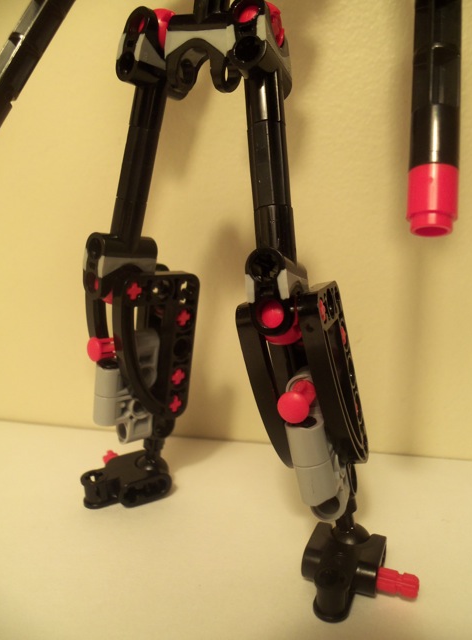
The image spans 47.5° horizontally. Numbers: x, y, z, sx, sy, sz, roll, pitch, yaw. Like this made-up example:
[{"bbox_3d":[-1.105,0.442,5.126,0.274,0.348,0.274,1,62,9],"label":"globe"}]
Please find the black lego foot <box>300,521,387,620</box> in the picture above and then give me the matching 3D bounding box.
[{"bbox_3d":[0.024,0.056,0.122,0.016,0.008,0.026,5,17,24],"label":"black lego foot"}]

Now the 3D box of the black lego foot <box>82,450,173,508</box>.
[{"bbox_3d":[-0.032,0.048,0.159,0.026,0.008,0.016,-10,17,-27],"label":"black lego foot"}]

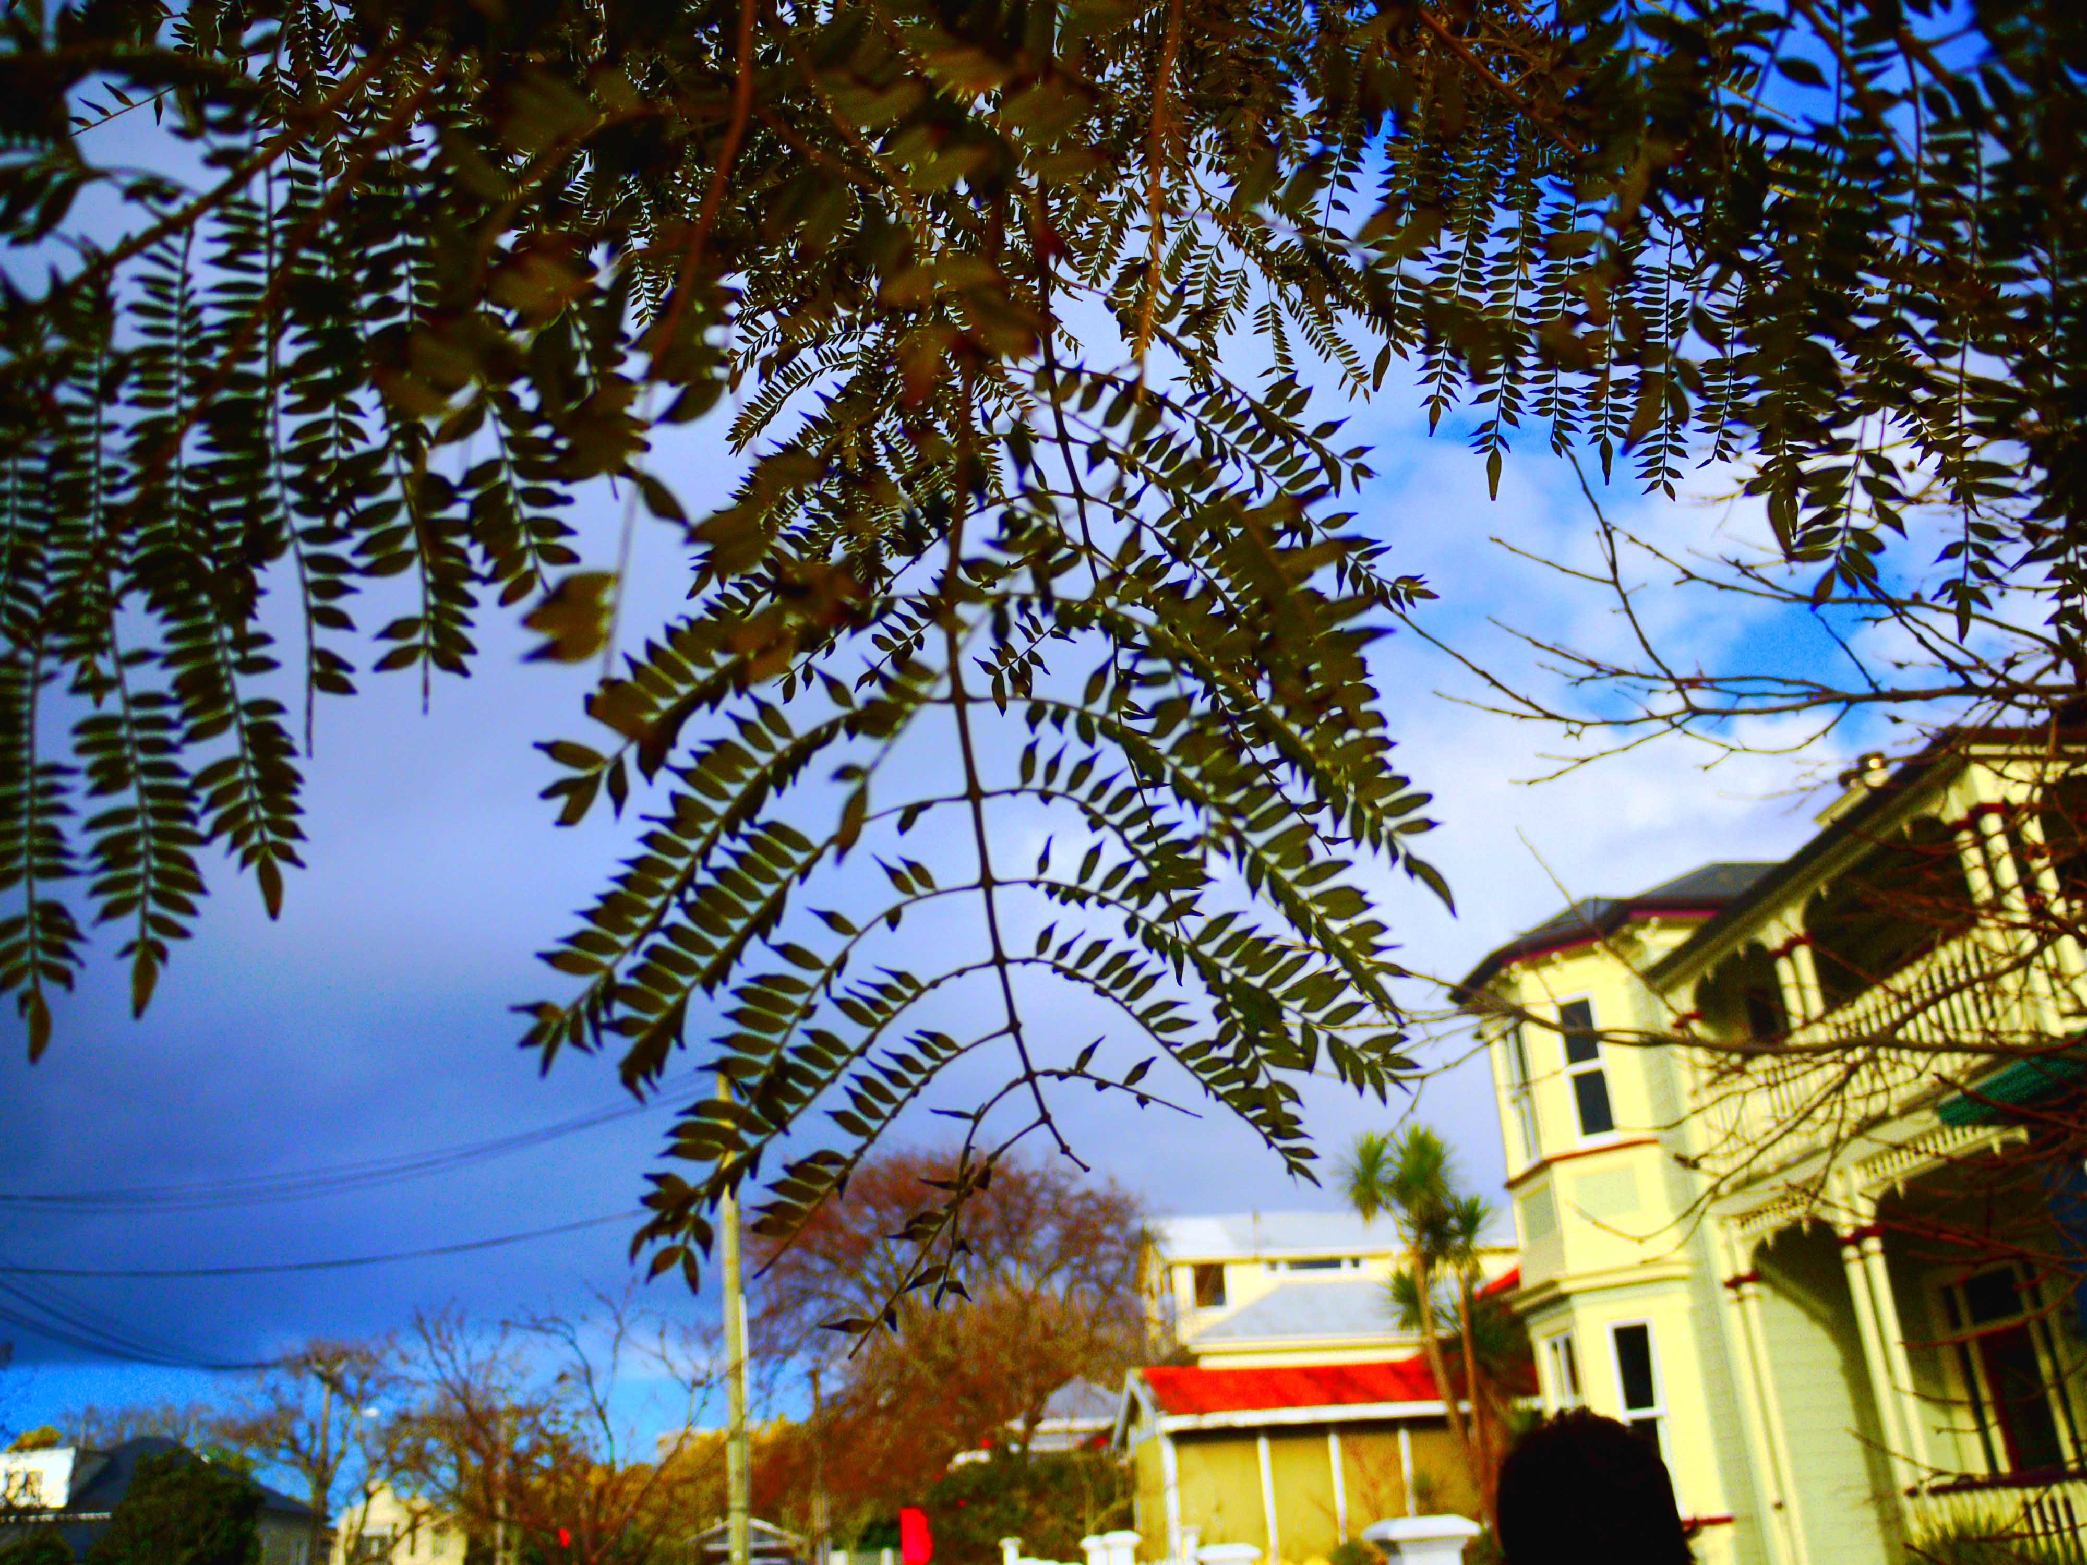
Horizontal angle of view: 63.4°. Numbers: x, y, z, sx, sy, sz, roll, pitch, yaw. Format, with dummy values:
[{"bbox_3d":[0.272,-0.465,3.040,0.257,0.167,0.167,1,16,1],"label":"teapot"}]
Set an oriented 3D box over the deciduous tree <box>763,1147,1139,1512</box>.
[{"bbox_3d":[-2.096,12.013,36.321,8.300,8.200,7.800,-3,-24,0],"label":"deciduous tree"}]

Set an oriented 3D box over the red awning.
[{"bbox_3d":[4.138,9.827,27.518,4.800,1.000,2.400,-1,-24,-3],"label":"red awning"}]

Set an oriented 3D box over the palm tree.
[{"bbox_3d":[4.865,6.963,20.895,1.900,5.400,1.800,-3,-24,0],"label":"palm tree"}]

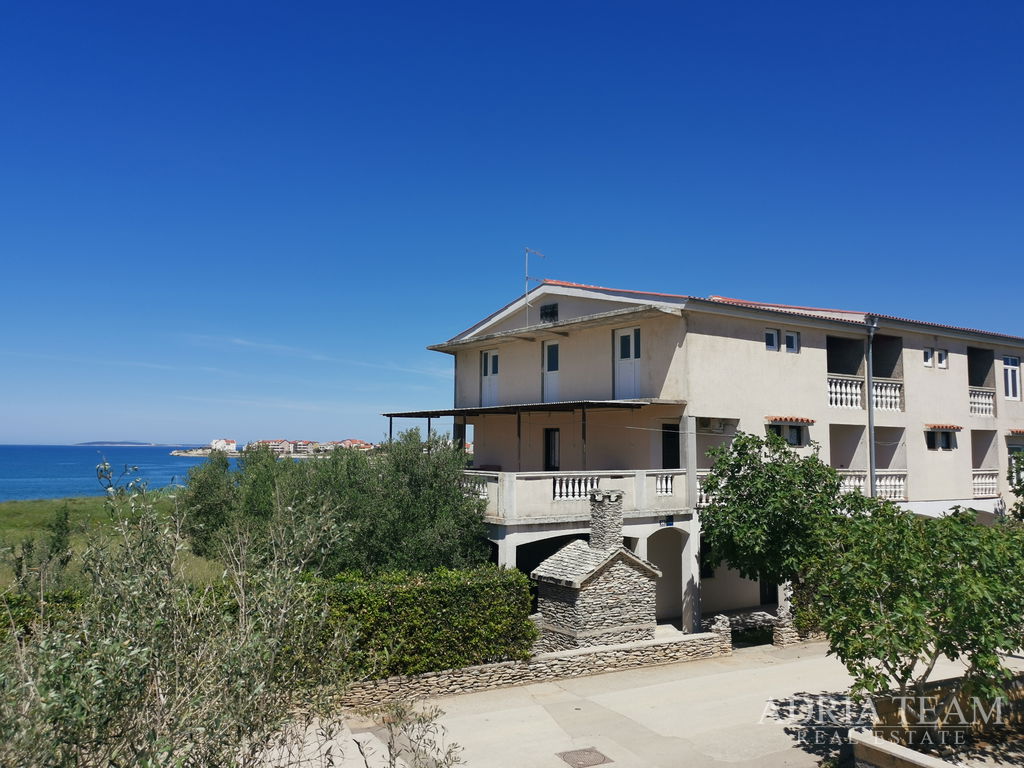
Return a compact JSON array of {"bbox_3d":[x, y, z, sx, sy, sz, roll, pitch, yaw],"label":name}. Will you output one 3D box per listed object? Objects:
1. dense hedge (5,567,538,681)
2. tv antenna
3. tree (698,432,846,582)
[{"bbox_3d":[-4.184,4.805,15.416,9.789,1.820,1.250,3,-5,-25],"label":"dense hedge"},{"bbox_3d":[0.817,-3.077,26.409,0.350,2.774,1.000,-4,-6,42],"label":"tv antenna"},{"bbox_3d":[6.669,3.847,20.259,3.800,5.225,3.700,1,-5,0],"label":"tree"}]

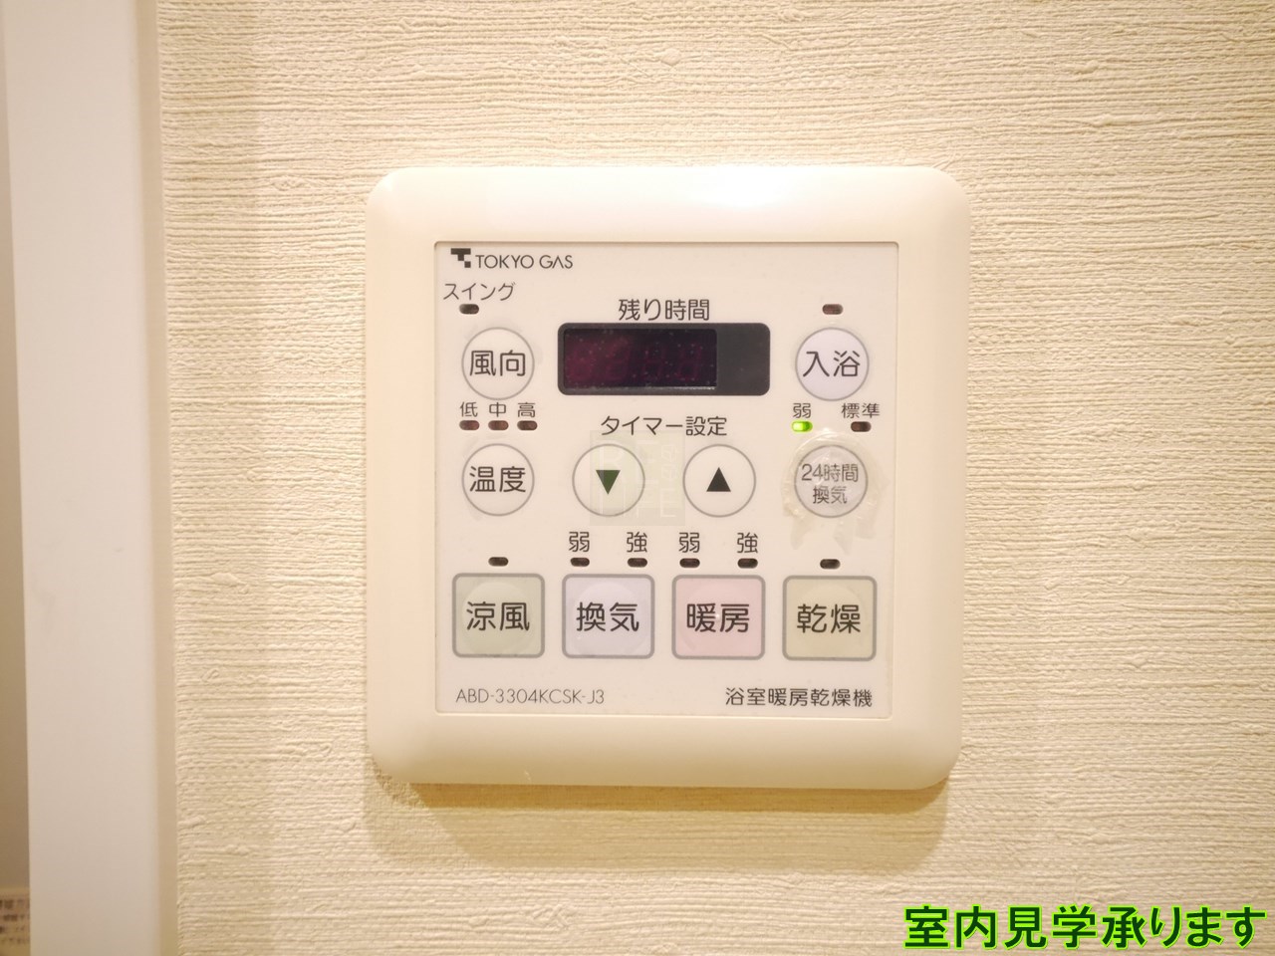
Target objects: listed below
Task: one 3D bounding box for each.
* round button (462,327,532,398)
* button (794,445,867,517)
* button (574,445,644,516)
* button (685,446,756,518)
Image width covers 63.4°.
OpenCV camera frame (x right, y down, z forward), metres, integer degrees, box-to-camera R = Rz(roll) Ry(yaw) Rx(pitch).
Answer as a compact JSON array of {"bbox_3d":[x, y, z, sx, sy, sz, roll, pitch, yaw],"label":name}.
[{"bbox_3d":[-0.026,-0.021,0.191,0.013,0.013,0.002,0,2,1],"label":"round button"},{"bbox_3d":[0.036,0.001,0.190,0.013,0.013,0.002,0,2,1],"label":"button"},{"bbox_3d":[-0.005,0.000,0.191,0.013,0.013,0.002,0,2,1],"label":"button"},{"bbox_3d":[0.015,0.001,0.191,0.013,0.013,0.002,0,2,1],"label":"button"}]

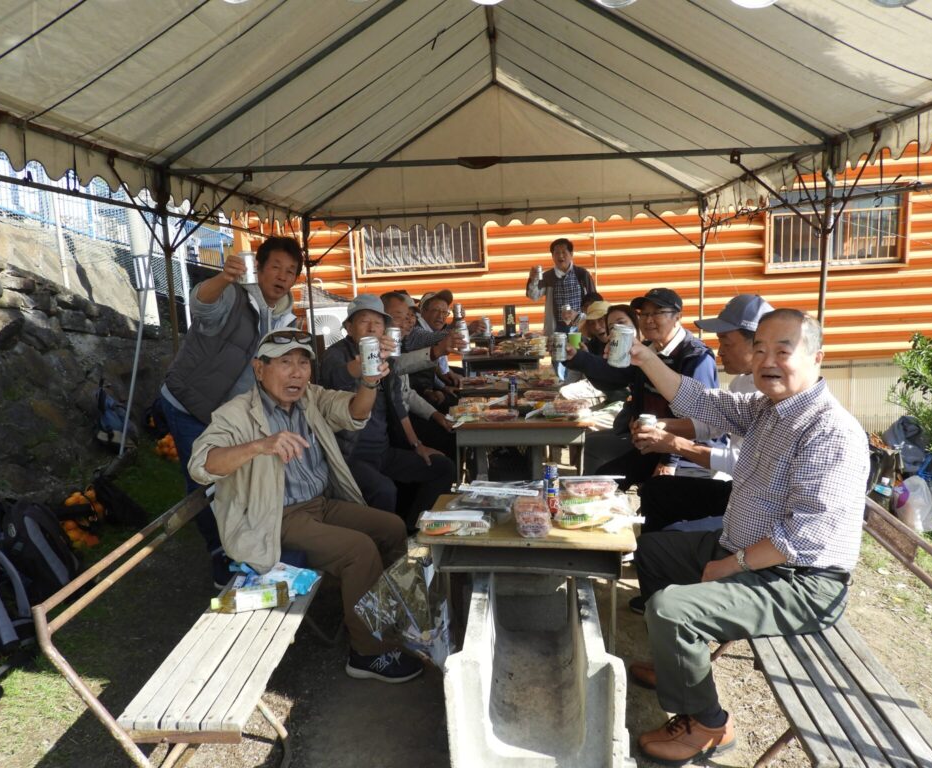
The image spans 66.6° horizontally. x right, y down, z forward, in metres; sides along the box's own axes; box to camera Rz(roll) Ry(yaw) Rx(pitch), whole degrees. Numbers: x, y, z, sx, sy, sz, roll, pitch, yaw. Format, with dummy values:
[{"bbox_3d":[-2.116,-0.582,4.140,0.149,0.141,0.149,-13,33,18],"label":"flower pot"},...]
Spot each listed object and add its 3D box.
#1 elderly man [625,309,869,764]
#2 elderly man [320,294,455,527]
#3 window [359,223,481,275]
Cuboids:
[{"bbox_3d":[0.806,0.440,2.157,0.731,1.313,0.568,-5,10,-17],"label":"elderly man"},{"bbox_3d":[-0.400,0.238,3.400,0.740,1.320,0.580,4,10,34],"label":"elderly man"},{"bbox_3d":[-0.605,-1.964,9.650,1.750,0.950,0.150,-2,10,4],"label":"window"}]

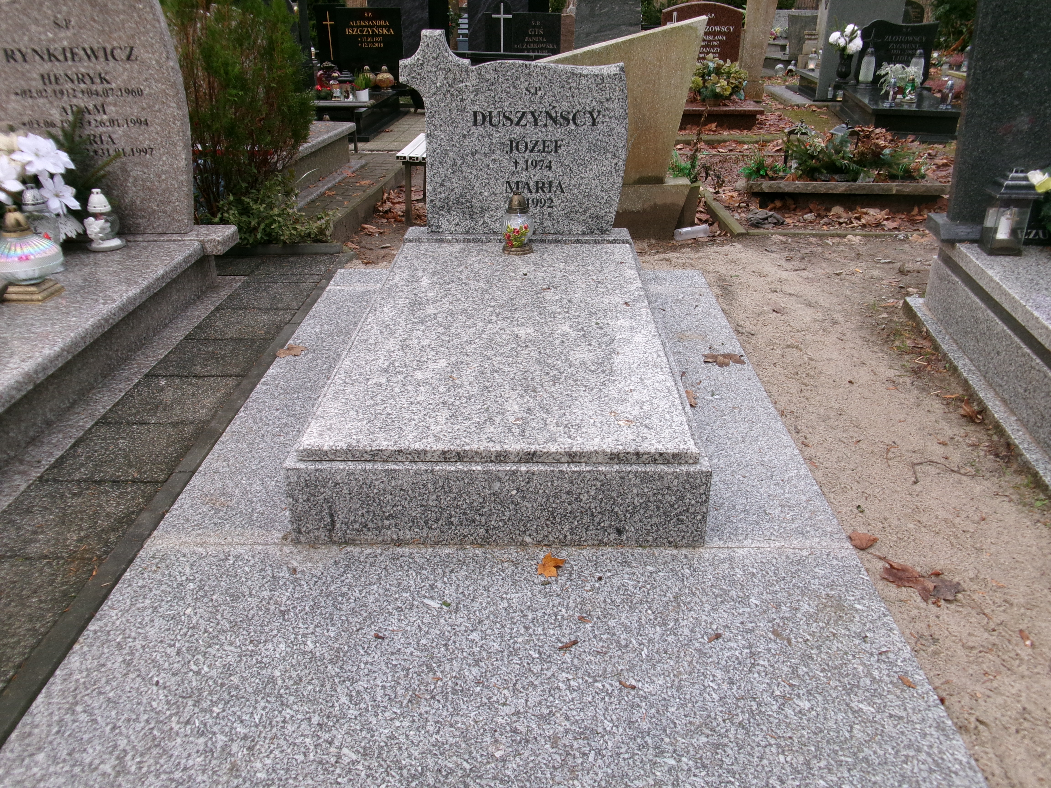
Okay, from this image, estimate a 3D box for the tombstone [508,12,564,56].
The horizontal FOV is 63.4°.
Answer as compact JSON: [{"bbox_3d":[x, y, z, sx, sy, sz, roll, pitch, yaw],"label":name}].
[{"bbox_3d":[0.097,-3.562,8.400,0.550,0.420,0.080,4,25,9],"label":"tombstone"}]

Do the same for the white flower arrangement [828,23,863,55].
[{"bbox_3d":[2.953,-3.275,7.850,0.300,0.280,0.280,7,26,15],"label":"white flower arrangement"}]

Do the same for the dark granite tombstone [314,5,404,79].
[{"bbox_3d":[-1.558,-3.356,8.131,0.800,0.670,0.120,1,26,3],"label":"dark granite tombstone"}]

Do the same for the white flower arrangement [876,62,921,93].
[{"bbox_3d":[3.212,-2.721,7.300,0.380,0.250,0.320,7,26,15],"label":"white flower arrangement"}]

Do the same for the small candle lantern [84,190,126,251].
[{"bbox_3d":[-1.631,-0.678,3.260,0.145,0.220,0.145,16,30,31],"label":"small candle lantern"}]

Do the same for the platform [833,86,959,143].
[{"bbox_3d":[3.541,-2.643,7.942,0.930,0.270,1.780,4,26,8],"label":"platform"}]

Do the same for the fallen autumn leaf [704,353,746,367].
[{"bbox_3d":[0.718,-0.131,3.064,0.140,0.025,0.105,0,26,1],"label":"fallen autumn leaf"}]

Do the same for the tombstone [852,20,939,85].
[{"bbox_3d":[3.451,-3.194,7.950,0.700,0.570,0.080,7,26,15],"label":"tombstone"}]

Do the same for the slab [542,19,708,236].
[{"bbox_3d":[0.384,-1.361,4.396,0.990,1.070,0.220,0,26,1],"label":"slab"}]

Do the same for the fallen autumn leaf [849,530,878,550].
[{"bbox_3d":[0.829,0.354,2.075,0.068,0.018,0.058,0,26,1],"label":"fallen autumn leaf"}]

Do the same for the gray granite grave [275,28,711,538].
[{"bbox_3d":[-0.051,-0.541,2.720,1.000,1.065,1.957,0,26,1],"label":"gray granite grave"}]

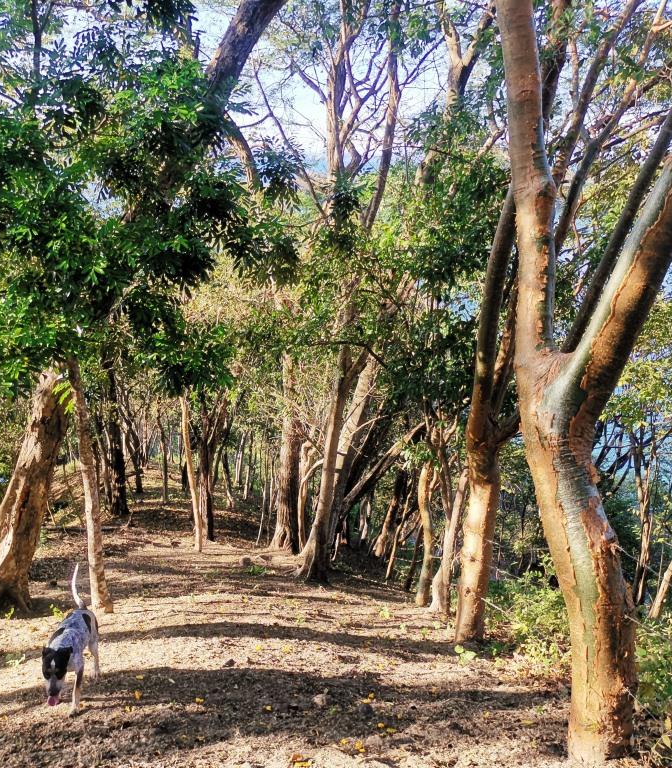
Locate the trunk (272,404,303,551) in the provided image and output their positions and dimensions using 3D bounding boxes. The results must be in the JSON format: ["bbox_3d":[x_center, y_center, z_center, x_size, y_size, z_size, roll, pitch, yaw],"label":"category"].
[{"bbox_3d":[-0.524,1.031,8.261,0.295,1.547,0.340,0,16,0],"label":"trunk"}]

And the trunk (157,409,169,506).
[{"bbox_3d":[-2.721,1.163,12.072,0.141,1.582,0.160,0,16,0],"label":"trunk"}]

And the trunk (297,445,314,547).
[{"bbox_3d":[-0.380,1.403,9.579,0.187,1.438,0.149,2,16,-2],"label":"trunk"}]

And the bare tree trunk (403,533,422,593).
[{"bbox_3d":[0.844,1.944,8.383,0.065,0.729,0.065,12,16,8],"label":"bare tree trunk"}]

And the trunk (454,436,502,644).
[{"bbox_3d":[1.135,1.278,6.156,0.272,1.676,0.256,4,17,11],"label":"trunk"}]

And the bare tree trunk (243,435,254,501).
[{"bbox_3d":[-1.515,1.451,13.330,0.156,1.163,0.160,0,16,0],"label":"bare tree trunk"}]

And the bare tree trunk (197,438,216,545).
[{"bbox_3d":[-1.663,1.369,9.881,0.180,1.450,0.180,-2,17,-10],"label":"bare tree trunk"}]

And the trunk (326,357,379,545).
[{"bbox_3d":[0.171,0.779,8.563,0.200,2.273,0.200,11,16,2],"label":"trunk"}]

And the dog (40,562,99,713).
[{"bbox_3d":[-1.430,1.390,4.170,0.270,0.680,0.880,0,8,-2],"label":"dog"}]

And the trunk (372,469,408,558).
[{"bbox_3d":[0.696,1.658,9.862,0.141,1.268,0.141,15,16,6],"label":"trunk"}]

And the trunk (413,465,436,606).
[{"bbox_3d":[0.754,1.283,6.512,0.140,1.257,0.170,0,16,0],"label":"trunk"}]

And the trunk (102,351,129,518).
[{"bbox_3d":[-3.046,0.716,10.654,0.320,2.342,0.340,0,16,0],"label":"trunk"}]

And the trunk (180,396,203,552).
[{"bbox_3d":[-1.765,1.128,9.394,0.110,2.044,0.098,-6,17,-11],"label":"trunk"}]

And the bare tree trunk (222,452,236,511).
[{"bbox_3d":[-1.898,1.711,13.524,0.141,1.087,0.141,-7,16,-9],"label":"bare tree trunk"}]

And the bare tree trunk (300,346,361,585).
[{"bbox_3d":[-0.045,0.715,6.785,0.525,2.052,0.400,0,16,0],"label":"bare tree trunk"}]

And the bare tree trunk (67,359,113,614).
[{"bbox_3d":[-1.770,0.780,5.600,0.200,1.950,0.180,0,15,0],"label":"bare tree trunk"}]

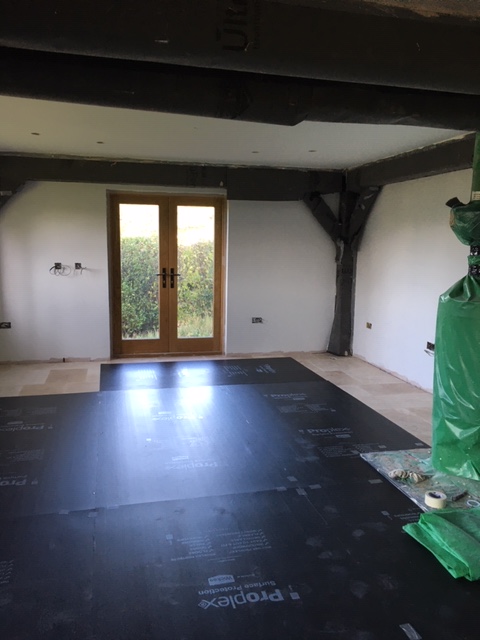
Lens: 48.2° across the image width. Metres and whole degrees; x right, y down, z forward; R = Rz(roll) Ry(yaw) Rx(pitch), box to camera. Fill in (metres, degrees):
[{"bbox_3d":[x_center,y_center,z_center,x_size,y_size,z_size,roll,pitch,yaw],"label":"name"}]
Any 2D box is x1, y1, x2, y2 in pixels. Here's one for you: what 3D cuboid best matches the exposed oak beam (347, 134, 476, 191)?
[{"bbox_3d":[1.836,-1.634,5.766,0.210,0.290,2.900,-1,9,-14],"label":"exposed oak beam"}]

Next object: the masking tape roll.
[{"bbox_3d":[1.153,1.059,3.153,0.118,0.053,0.118,1,8,0],"label":"masking tape roll"}]

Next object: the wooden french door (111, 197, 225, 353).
[{"bbox_3d":[-0.924,-0.551,6.907,1.460,2.070,0.110,-1,9,-14],"label":"wooden french door"}]

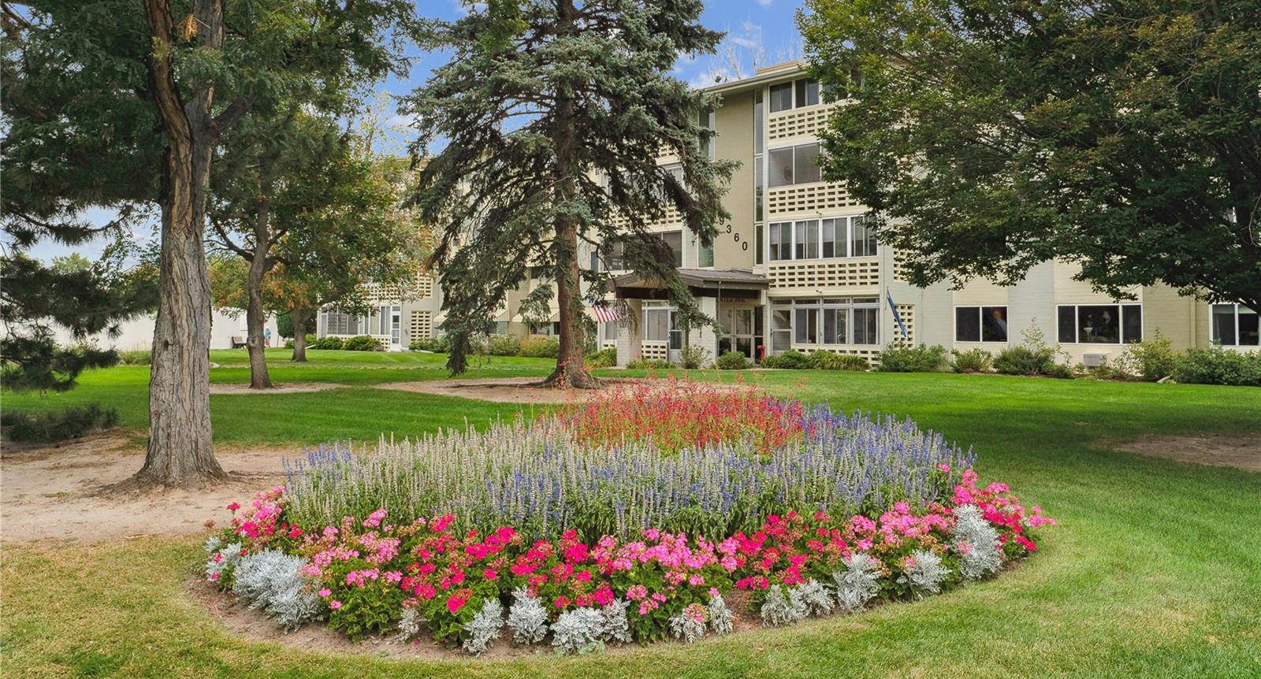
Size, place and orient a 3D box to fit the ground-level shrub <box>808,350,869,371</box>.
[{"bbox_3d":[6.823,0.679,32.200,1.750,0.670,1.000,1,2,44],"label":"ground-level shrub"}]

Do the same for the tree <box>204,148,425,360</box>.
[{"bbox_3d":[-12.078,-3.282,38.000,8.000,8.430,8.000,0,1,-18],"label":"tree"}]

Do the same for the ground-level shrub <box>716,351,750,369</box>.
[{"bbox_3d":[3.430,0.696,33.000,1.030,0.650,0.980,0,1,0],"label":"ground-level shrub"}]

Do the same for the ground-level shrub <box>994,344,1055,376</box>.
[{"bbox_3d":[11.167,0.572,27.800,1.670,0.880,1.400,1,1,45],"label":"ground-level shrub"}]

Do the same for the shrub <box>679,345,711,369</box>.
[{"bbox_3d":[2.174,0.602,33.300,1.080,0.820,1.020,0,1,0],"label":"shrub"}]

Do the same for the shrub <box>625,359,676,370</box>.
[{"bbox_3d":[0.669,0.832,32.500,1.750,0.390,1.100,1,1,45],"label":"shrub"}]

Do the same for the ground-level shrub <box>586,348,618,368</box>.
[{"bbox_3d":[-1.066,0.647,34.800,1.250,0.720,1.100,0,1,0],"label":"ground-level shrub"}]

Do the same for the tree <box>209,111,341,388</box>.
[{"bbox_3d":[-9.148,-2.291,25.200,3.600,7.000,3.600,0,1,-20],"label":"tree"}]

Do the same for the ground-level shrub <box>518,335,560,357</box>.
[{"bbox_3d":[-3.901,0.316,42.000,1.970,0.920,1.600,1,1,45],"label":"ground-level shrub"}]

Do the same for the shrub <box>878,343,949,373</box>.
[{"bbox_3d":[8.587,0.556,29.900,2.190,0.890,1.500,1,1,45],"label":"shrub"}]

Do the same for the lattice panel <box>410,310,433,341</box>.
[{"bbox_3d":[-10.885,-0.669,51.200,1.280,1.750,0.160,-1,2,-44],"label":"lattice panel"}]

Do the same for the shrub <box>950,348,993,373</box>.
[{"bbox_3d":[9.986,0.620,28.700,1.210,0.740,1.150,1,1,45],"label":"shrub"}]

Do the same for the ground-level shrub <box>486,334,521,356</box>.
[{"bbox_3d":[-5.752,0.245,44.400,1.550,0.980,1.400,0,1,0],"label":"ground-level shrub"}]

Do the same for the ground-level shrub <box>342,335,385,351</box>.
[{"bbox_3d":[-14.178,0.183,52.000,2.500,0.830,1.900,1,1,45],"label":"ground-level shrub"}]

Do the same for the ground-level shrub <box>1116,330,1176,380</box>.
[{"bbox_3d":[13.366,0.446,25.400,1.430,1.260,1.300,1,1,45],"label":"ground-level shrub"}]

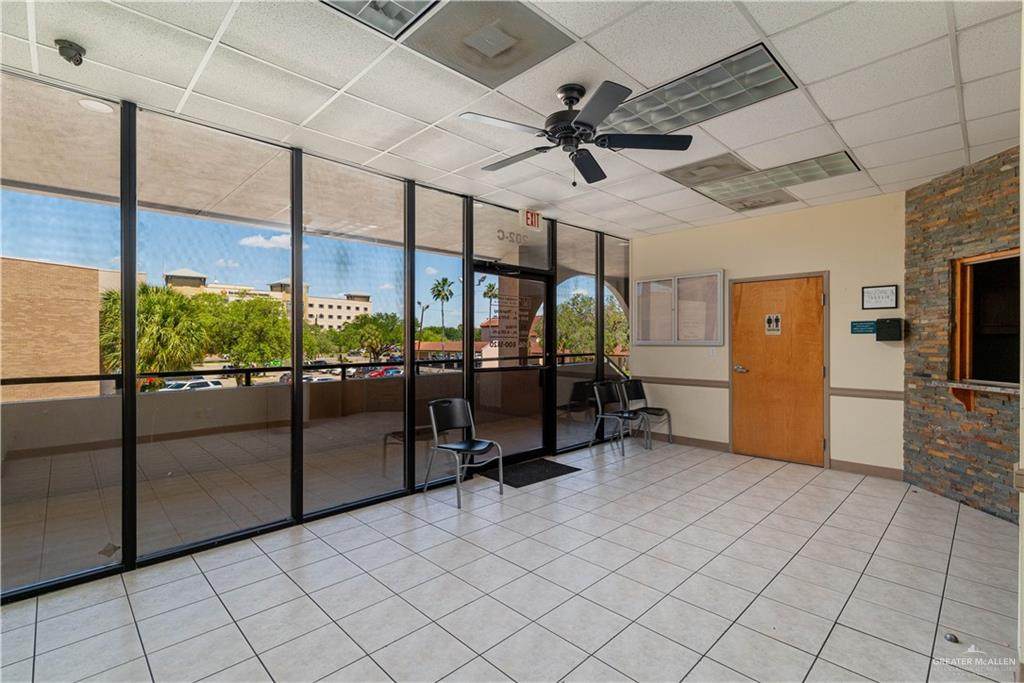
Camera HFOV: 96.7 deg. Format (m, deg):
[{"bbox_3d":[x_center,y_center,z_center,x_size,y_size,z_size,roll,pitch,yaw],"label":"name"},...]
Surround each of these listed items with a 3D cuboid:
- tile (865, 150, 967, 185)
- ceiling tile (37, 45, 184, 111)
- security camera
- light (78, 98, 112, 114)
[{"bbox_3d":[3.404,-1.454,3.832,0.617,0.025,0.610,-1,1,-44],"label":"tile"},{"bbox_3d":[-2.164,-1.423,2.493,0.600,0.020,0.340,0,1,-44],"label":"ceiling tile"},{"bbox_3d":[-2.120,-1.369,2.184,0.107,0.085,0.107,0,0,22],"label":"security camera"},{"bbox_3d":[-2.736,-1.554,2.994,0.170,0.030,0.170,0,1,-44],"label":"light"}]

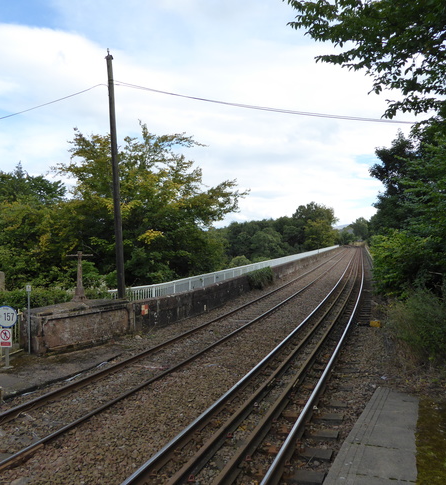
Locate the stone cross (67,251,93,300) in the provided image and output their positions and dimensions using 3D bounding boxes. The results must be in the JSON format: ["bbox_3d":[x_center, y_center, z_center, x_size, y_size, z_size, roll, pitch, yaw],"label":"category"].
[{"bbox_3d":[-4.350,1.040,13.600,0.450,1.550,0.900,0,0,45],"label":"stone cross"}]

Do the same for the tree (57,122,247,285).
[{"bbox_3d":[-4.150,-1.700,26.000,11.000,10.600,10.000,0,0,-9],"label":"tree"}]

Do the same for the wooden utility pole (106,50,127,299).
[{"bbox_3d":[-3.780,-2.100,16.000,0.280,9.500,0.280,-3,0,-13],"label":"wooden utility pole"}]

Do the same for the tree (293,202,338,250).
[{"bbox_3d":[26.800,-3.200,130.000,13.300,16.500,12.500,0,0,11],"label":"tree"}]

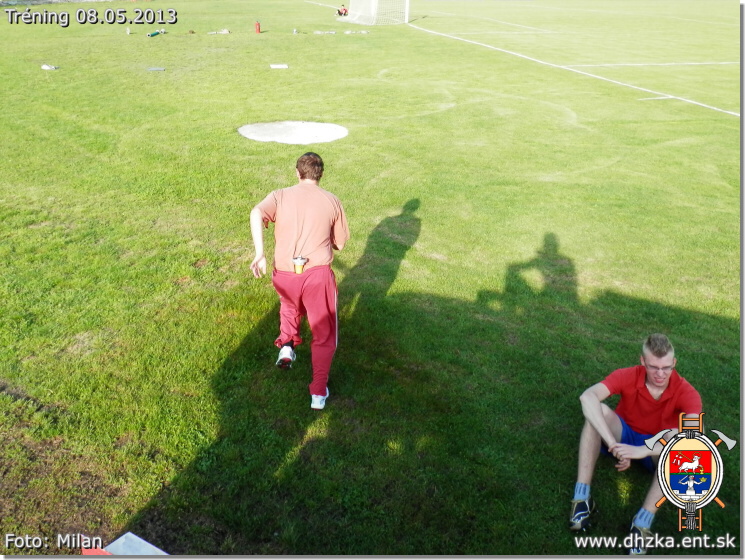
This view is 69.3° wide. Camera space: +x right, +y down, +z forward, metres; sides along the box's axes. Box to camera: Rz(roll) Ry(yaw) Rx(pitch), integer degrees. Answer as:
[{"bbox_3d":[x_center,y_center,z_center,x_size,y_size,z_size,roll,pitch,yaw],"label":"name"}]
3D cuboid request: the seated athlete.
[{"bbox_3d":[1.483,0.827,3.023,0.660,0.840,0.960,15,33,23],"label":"seated athlete"}]

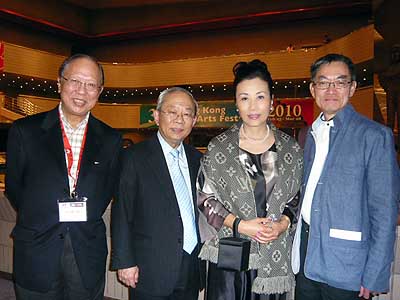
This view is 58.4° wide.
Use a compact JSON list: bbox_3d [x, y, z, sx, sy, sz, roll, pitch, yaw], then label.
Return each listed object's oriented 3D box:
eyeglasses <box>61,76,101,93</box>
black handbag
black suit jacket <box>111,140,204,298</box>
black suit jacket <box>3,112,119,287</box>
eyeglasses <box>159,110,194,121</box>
[{"bbox_3d":[-0.477,-0.264,1.430,0.138,0.042,0.140,10,7,-29],"label":"eyeglasses"},{"bbox_3d":[0.121,0.337,1.290,0.090,0.180,0.075,1,2,24],"label":"black handbag"},{"bbox_3d":[-0.177,0.281,1.610,0.480,0.720,0.280,-1,2,-25],"label":"black suit jacket"},{"bbox_3d":[-0.563,0.203,1.500,0.490,0.740,0.290,-1,2,-18],"label":"black suit jacket"},{"bbox_3d":[-0.103,-0.156,1.570,0.135,0.040,0.140,6,9,-19],"label":"eyeglasses"}]

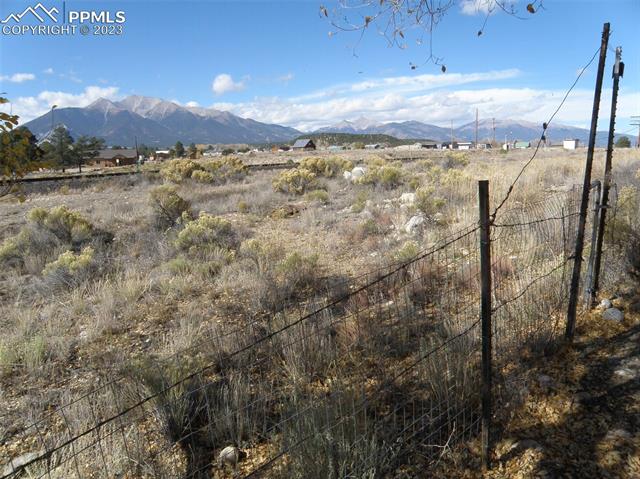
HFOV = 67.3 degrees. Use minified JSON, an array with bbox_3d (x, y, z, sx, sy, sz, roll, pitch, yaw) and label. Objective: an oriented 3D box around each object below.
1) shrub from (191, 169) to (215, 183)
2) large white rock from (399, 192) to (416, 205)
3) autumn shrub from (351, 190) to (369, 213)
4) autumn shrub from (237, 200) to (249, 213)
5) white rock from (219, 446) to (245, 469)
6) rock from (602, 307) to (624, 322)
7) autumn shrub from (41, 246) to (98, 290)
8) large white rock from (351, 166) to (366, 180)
[{"bbox_3d":[-5.074,-2.768,20.680,1.015,0.572,0.917,-3,11,-13],"label":"shrub"},{"bbox_3d":[2.334,-1.100,12.779,0.470,0.301,0.403,2,11,10],"label":"large white rock"},{"bbox_3d":[0.926,-0.895,11.210,0.413,0.496,0.354,1,11,5],"label":"autumn shrub"},{"bbox_3d":[-1.852,-0.779,11.445,0.287,0.301,0.244,0,11,0],"label":"autumn shrub"},{"bbox_3d":[-0.450,1.102,2.438,0.127,0.114,0.102,0,11,0],"label":"white rock"},{"bbox_3d":[2.721,0.687,4.437,0.204,0.137,0.163,0,11,0],"label":"rock"},{"bbox_3d":[-2.979,0.319,5.656,0.641,0.473,0.545,0,11,0],"label":"autumn shrub"},{"bbox_3d":[1.750,-2.998,21.764,0.712,0.613,0.611,1,11,4],"label":"large white rock"}]

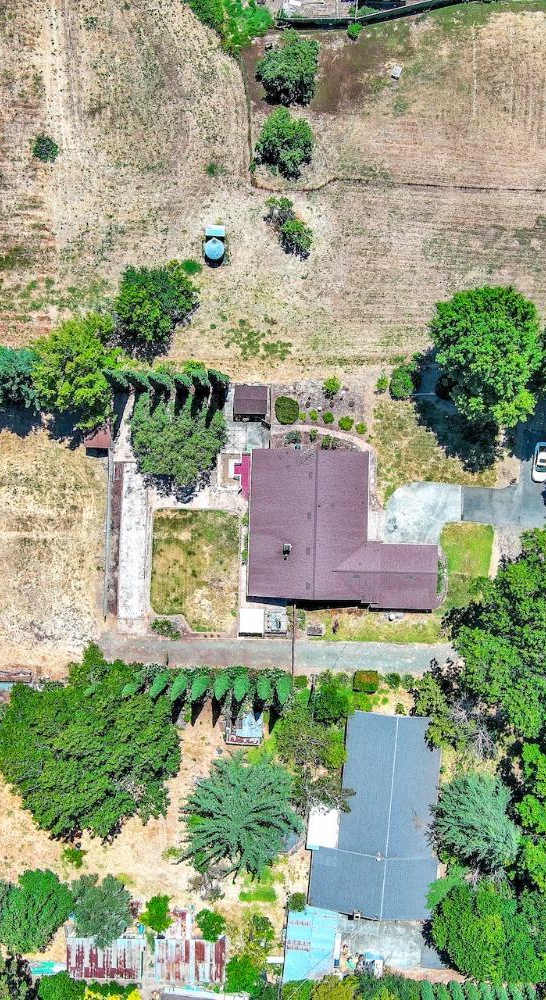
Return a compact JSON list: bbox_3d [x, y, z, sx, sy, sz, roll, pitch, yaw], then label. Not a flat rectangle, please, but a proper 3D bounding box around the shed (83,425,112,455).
[{"bbox_3d":[-20.393,-7.452,140.650,2.980,2.700,3.050,1,90,0],"label":"shed"}]

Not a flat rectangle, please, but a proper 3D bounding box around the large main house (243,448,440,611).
[{"bbox_3d":[8.323,3.486,139.600,21.750,4.800,18.040,1,90,0],"label":"large main house"}]

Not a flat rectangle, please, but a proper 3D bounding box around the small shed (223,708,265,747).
[{"bbox_3d":[-3.247,26.385,140.600,4.190,2.800,3.990,4,90,0],"label":"small shed"}]

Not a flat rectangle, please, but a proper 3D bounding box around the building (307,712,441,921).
[{"bbox_3d":[11.949,36.319,139.650,13.640,4.700,23.220,5,90,0],"label":"building"}]

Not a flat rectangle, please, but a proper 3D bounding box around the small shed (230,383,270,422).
[{"bbox_3d":[-2.466,-11.517,140.550,3.730,2.900,3.250,1,90,0],"label":"small shed"}]

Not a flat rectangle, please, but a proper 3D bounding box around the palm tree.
[{"bbox_3d":[-3.628,35.484,137.000,13.190,10.000,13.190,0,90,0],"label":"palm tree"}]

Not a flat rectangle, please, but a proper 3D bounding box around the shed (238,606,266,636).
[{"bbox_3d":[-2.373,14.034,140.850,2.780,2.300,2.780,1,90,0],"label":"shed"}]

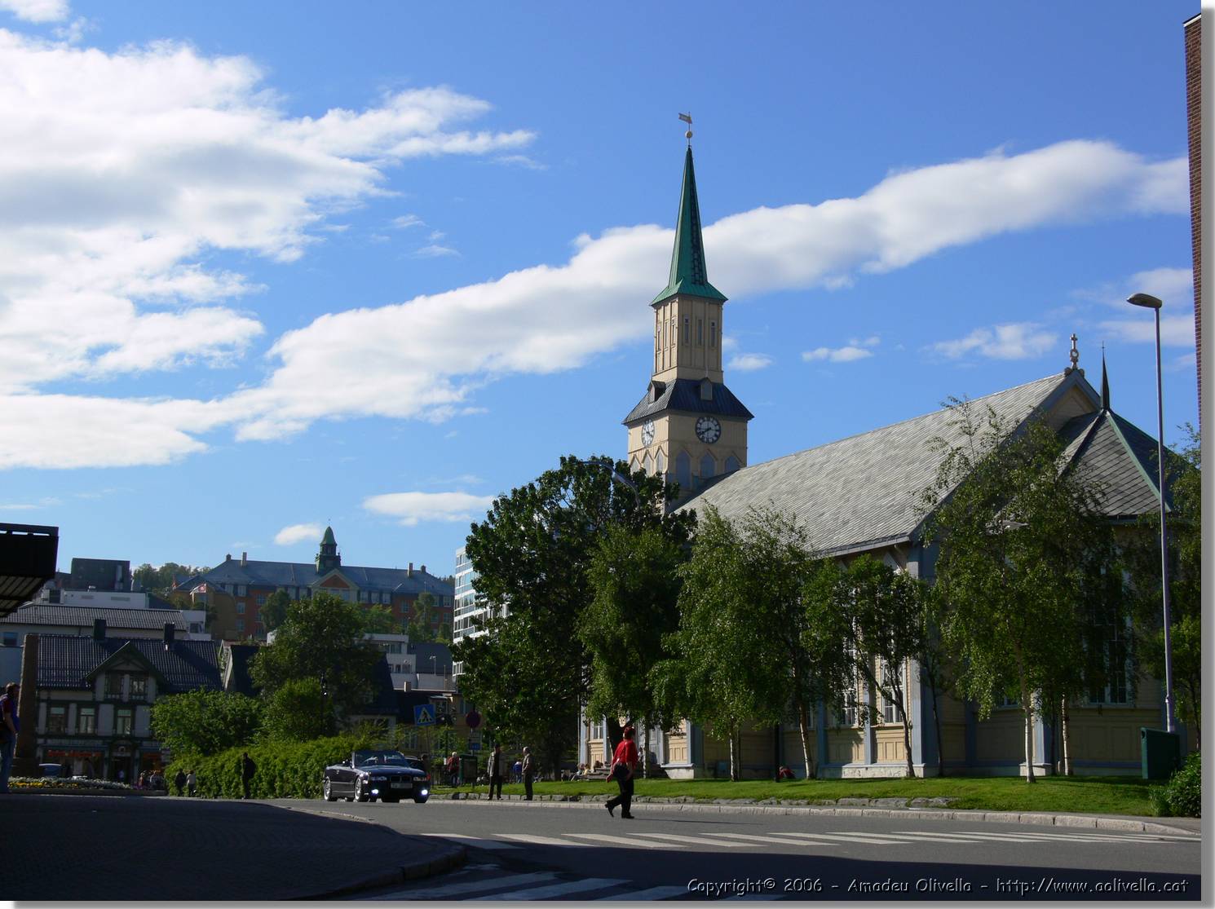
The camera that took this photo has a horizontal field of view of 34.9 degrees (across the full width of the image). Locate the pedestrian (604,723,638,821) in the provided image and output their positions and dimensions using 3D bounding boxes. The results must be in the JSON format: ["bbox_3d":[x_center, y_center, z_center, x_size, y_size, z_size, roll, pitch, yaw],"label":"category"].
[{"bbox_3d":[0.270,5.882,35.762,0.600,1.690,0.530,4,-10,-17],"label":"pedestrian"}]

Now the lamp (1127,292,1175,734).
[{"bbox_3d":[9.980,1.400,35.672,0.800,9.081,0.300,5,-11,-21],"label":"lamp"}]

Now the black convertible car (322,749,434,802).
[{"bbox_3d":[-5.751,8.010,48.094,1.710,1.340,4.430,5,-11,-24],"label":"black convertible car"}]

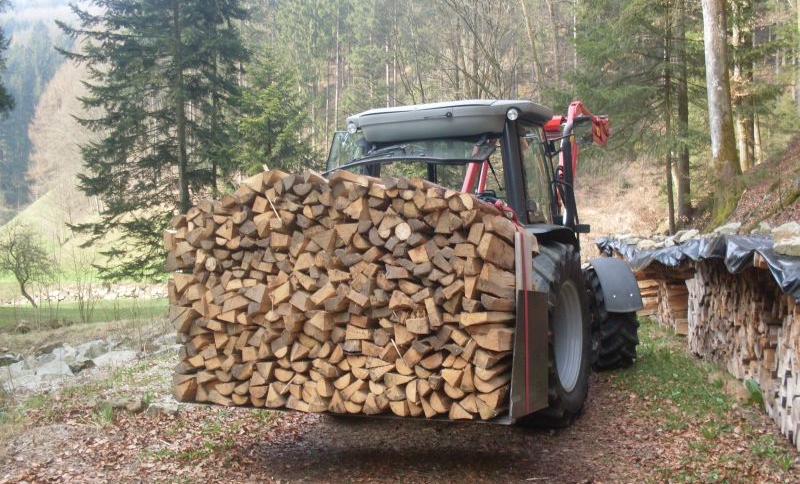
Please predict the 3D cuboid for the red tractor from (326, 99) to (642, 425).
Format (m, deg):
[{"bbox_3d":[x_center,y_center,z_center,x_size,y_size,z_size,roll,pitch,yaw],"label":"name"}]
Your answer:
[{"bbox_3d":[1.058,0.099,8.853,2.200,2.720,4.300,-1,2,26],"label":"red tractor"}]

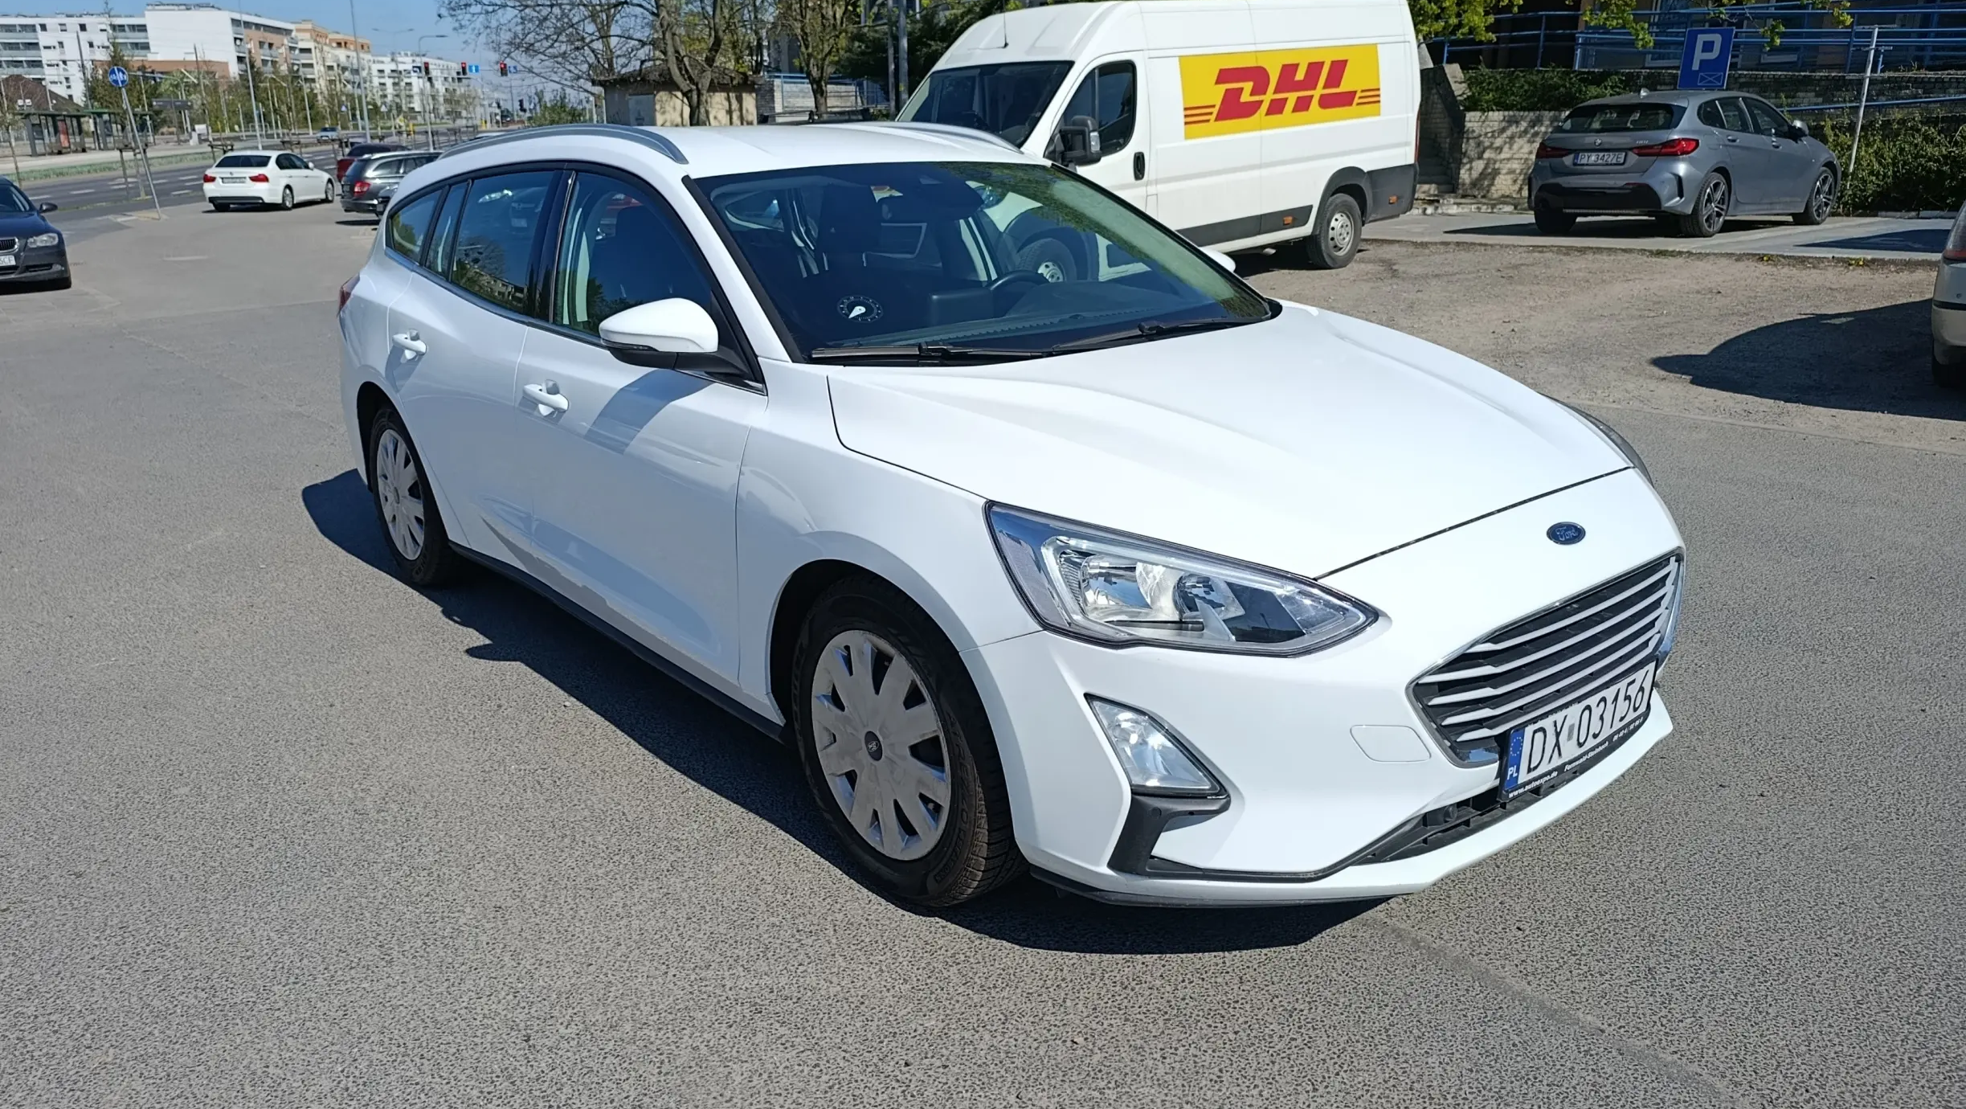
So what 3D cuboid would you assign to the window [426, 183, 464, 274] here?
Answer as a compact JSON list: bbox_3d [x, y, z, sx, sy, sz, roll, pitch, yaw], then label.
[{"bbox_3d":[-1.653,-1.009,4.030,0.050,0.290,0.290,18,-1,-43],"label":"window"}]

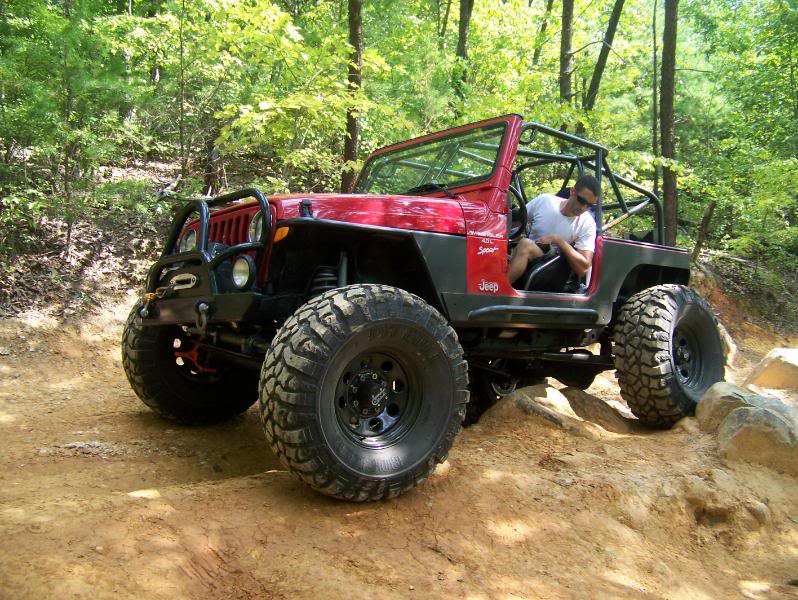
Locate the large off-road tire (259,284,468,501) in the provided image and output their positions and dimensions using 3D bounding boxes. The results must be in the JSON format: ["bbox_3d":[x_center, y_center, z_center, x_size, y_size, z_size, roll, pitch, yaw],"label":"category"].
[{"bbox_3d":[-0.133,0.409,3.573,0.920,0.920,0.340,2,1,-35],"label":"large off-road tire"}]

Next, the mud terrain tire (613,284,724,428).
[{"bbox_3d":[1.762,0.376,5.212,0.920,0.920,0.340,3,-12,-42],"label":"mud terrain tire"}]

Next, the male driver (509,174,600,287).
[{"bbox_3d":[0.894,-0.388,5.040,0.620,0.890,0.860,0,-2,42],"label":"male driver"}]

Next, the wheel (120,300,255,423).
[{"bbox_3d":[-1.198,0.296,4.959,0.920,0.920,0.340,2,2,-36],"label":"wheel"}]

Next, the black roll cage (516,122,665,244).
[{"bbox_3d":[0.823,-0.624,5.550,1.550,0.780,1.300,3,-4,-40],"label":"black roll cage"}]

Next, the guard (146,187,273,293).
[{"bbox_3d":[-1.026,-0.265,3.992,0.270,0.490,1.170,3,-4,-40],"label":"guard"}]

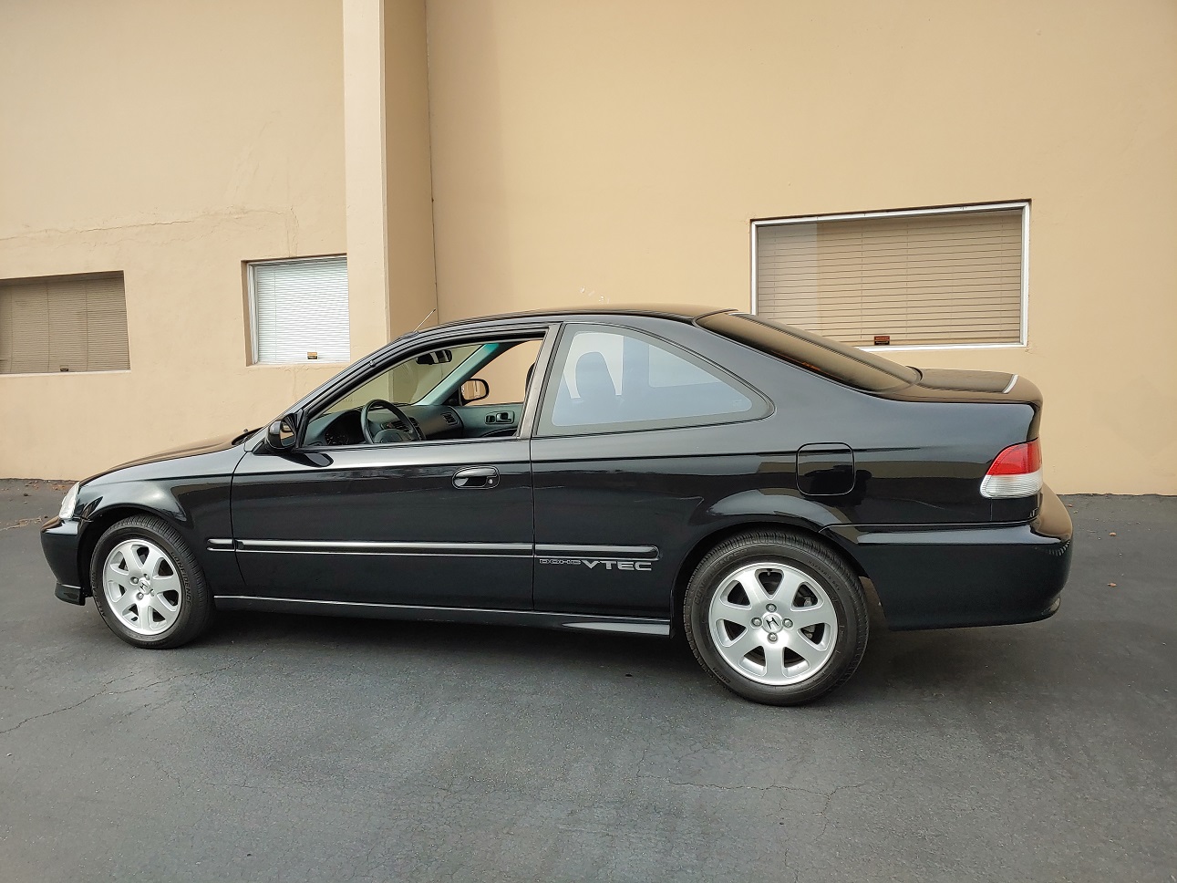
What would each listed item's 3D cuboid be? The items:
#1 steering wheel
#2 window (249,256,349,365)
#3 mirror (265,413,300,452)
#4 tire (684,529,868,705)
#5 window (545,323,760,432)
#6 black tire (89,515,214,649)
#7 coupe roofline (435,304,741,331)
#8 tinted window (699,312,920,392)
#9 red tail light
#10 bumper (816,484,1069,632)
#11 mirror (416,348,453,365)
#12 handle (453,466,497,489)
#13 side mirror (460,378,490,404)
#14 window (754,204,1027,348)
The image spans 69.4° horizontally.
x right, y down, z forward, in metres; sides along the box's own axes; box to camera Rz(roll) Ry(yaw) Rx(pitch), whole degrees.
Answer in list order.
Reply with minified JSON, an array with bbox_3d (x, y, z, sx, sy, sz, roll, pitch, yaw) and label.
[{"bbox_3d":[-0.849,-0.009,3.661,0.110,0.380,0.380,-28,-2,19],"label":"steering wheel"},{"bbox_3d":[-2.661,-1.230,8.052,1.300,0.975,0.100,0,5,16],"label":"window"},{"bbox_3d":[-1.168,-0.036,3.255,0.115,0.145,0.190,-1,7,10],"label":"mirror"},{"bbox_3d":[0.629,0.585,2.870,0.594,0.592,0.200,0,8,18],"label":"tire"},{"bbox_3d":[0.209,-0.232,2.924,0.799,0.415,0.060,-1,-16,16],"label":"window"},{"bbox_3d":[-1.865,0.598,3.676,0.600,0.600,0.200,0,7,18],"label":"black tire"},{"bbox_3d":[0.046,-0.532,3.696,1.120,0.100,1.140,0,7,18],"label":"coupe roofline"},{"bbox_3d":[0.927,-0.354,3.438,0.820,0.110,1.240,24,14,13],"label":"tinted window"},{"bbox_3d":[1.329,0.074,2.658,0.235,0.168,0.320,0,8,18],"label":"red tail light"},{"bbox_3d":[1.403,0.328,3.375,0.870,0.400,1.690,0,7,18],"label":"bumper"},{"bbox_3d":[-0.715,-0.393,3.933,0.040,0.062,0.222,9,13,35],"label":"mirror"},{"bbox_3d":[-0.401,0.126,3.034,0.172,0.083,0.045,0,8,18],"label":"handle"},{"bbox_3d":[-0.674,-0.294,4.870,0.120,0.145,0.200,1,9,30],"label":"side mirror"},{"bbox_3d":[2.154,-1.168,6.232,1.894,1.026,0.090,0,5,18],"label":"window"}]

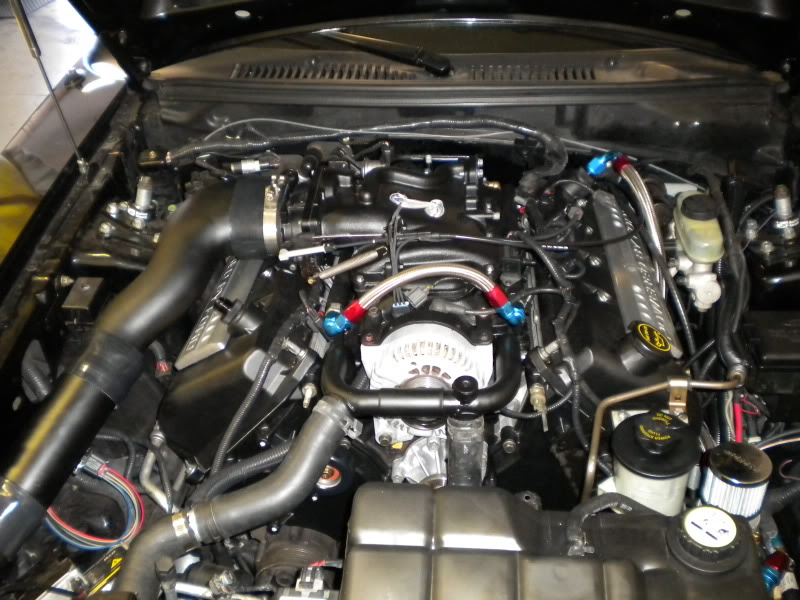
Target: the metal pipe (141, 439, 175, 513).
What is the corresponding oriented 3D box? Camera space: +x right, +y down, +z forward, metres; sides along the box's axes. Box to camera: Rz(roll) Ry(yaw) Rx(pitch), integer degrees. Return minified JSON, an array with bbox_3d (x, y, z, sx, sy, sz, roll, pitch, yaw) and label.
[{"bbox_3d":[-0.294,0.214,0.980,0.042,0.085,0.050,0,36,0],"label":"metal pipe"}]

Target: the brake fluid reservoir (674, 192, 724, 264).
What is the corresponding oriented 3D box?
[{"bbox_3d":[0.466,-0.108,1.259,0.072,0.082,0.085,1,36,4],"label":"brake fluid reservoir"}]

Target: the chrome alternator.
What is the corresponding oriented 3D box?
[{"bbox_3d":[0.036,0.097,1.035,0.165,0.155,0.155,1,32,4],"label":"chrome alternator"}]

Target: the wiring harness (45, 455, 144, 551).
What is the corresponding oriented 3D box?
[{"bbox_3d":[-0.382,0.255,1.015,0.115,0.060,0.105,1,36,4],"label":"wiring harness"}]

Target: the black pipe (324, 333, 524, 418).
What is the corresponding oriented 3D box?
[{"bbox_3d":[0.026,0.093,0.985,0.232,0.042,0.125,1,36,4],"label":"black pipe"}]

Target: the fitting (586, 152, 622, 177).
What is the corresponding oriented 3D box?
[{"bbox_3d":[0.351,-0.233,1.391,0.055,0.032,0.035,1,36,4],"label":"fitting"}]

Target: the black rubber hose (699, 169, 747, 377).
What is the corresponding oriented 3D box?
[{"bbox_3d":[0.477,-0.064,1.198,0.065,0.085,0.470,5,36,9],"label":"black rubber hose"}]

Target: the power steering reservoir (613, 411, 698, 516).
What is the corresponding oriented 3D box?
[{"bbox_3d":[0.298,0.194,0.939,0.096,0.130,0.096,-2,36,6],"label":"power steering reservoir"}]

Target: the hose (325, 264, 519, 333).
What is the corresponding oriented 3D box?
[{"bbox_3d":[0.032,0.003,1.096,0.265,0.070,0.050,1,36,4],"label":"hose"}]

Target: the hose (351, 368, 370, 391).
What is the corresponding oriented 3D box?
[{"bbox_3d":[-0.049,0.102,1.035,0.024,0.025,0.030,1,36,4],"label":"hose"}]

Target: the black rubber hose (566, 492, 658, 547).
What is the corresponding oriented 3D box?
[{"bbox_3d":[0.232,0.241,0.883,0.095,0.040,0.040,1,36,4],"label":"black rubber hose"}]

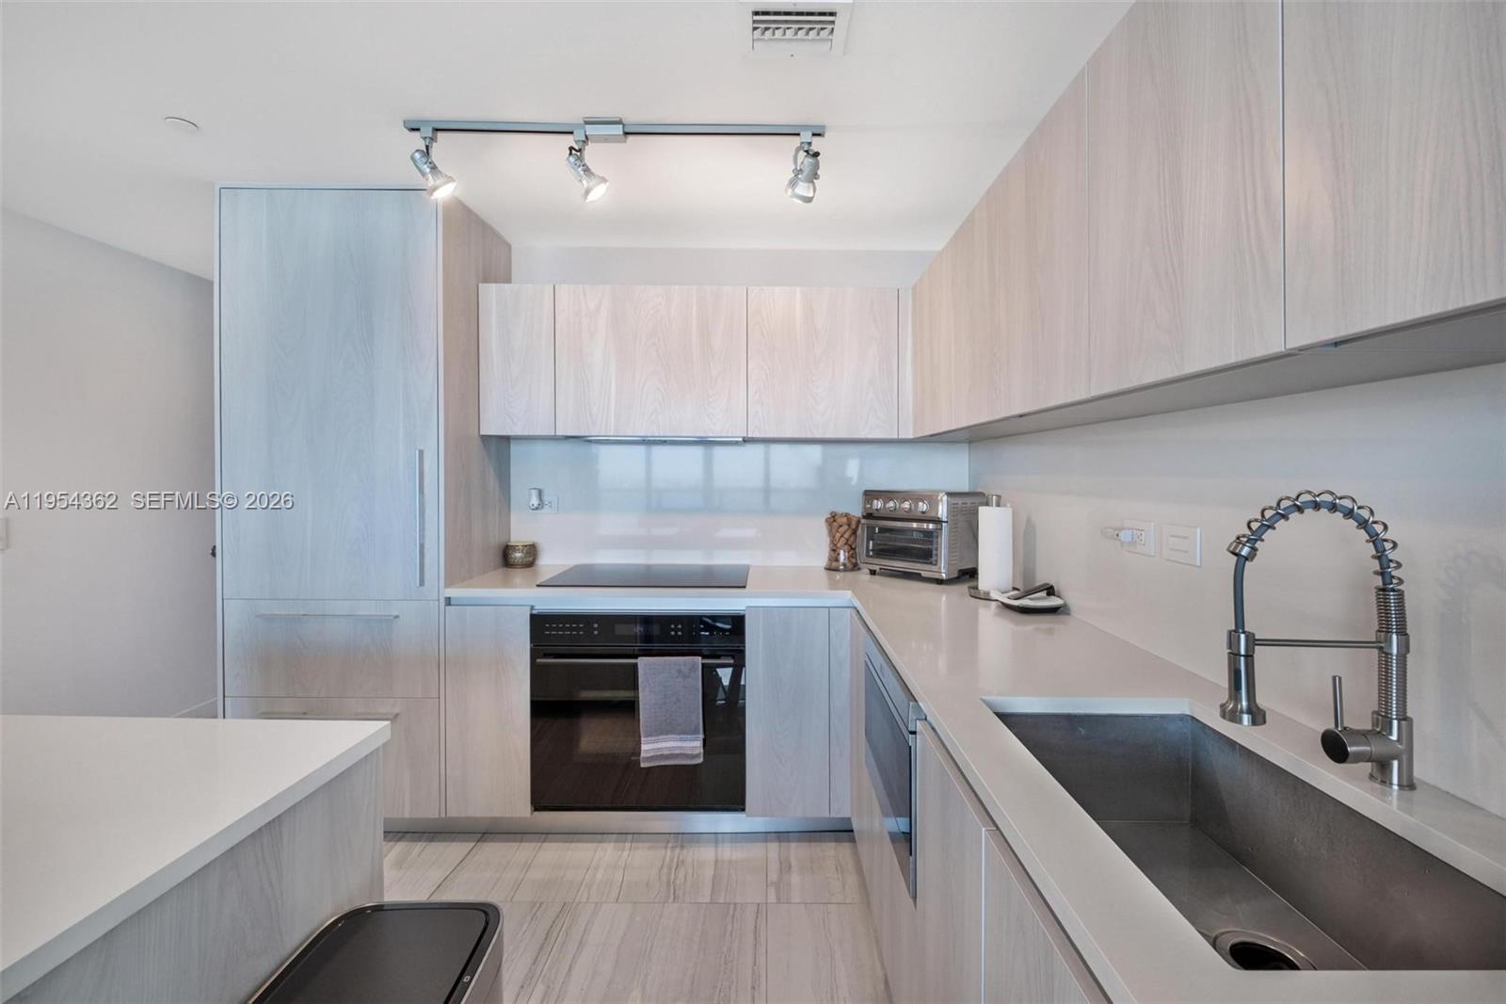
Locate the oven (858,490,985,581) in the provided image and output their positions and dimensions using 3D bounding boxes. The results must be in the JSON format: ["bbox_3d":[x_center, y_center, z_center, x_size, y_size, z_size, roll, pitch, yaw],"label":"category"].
[{"bbox_3d":[0.699,0.128,2.585,0.330,0.345,0.395,-1,2,-42],"label":"oven"}]

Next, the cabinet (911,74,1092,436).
[{"bbox_3d":[0.772,-0.515,1.786,0.325,0.594,1.349,0,3,1],"label":"cabinet"}]

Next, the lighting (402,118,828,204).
[{"bbox_3d":[-0.406,-1.002,1.850,1.230,0.245,0.140,0,2,1],"label":"lighting"}]

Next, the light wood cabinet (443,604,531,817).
[{"bbox_3d":[-0.942,0.734,2.535,0.301,0.761,0.584,0,3,1],"label":"light wood cabinet"}]

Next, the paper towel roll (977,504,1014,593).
[{"bbox_3d":[0.828,0.156,2.143,0.118,0.279,0.118,0,3,1],"label":"paper towel roll"}]

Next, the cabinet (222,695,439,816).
[{"bbox_3d":[-1.515,0.899,2.552,0.768,0.420,0.584,0,3,1],"label":"cabinet"}]

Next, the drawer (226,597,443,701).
[{"bbox_3d":[-1.493,0.513,2.515,0.768,0.351,0.570,0,2,1],"label":"drawer"}]

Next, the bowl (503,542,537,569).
[{"bbox_3d":[-0.997,0.229,2.733,0.142,0.108,0.142,0,3,0],"label":"bowl"}]

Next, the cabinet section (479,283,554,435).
[{"bbox_3d":[-0.930,-0.566,2.653,0.301,0.594,0.330,0,3,1],"label":"cabinet section"}]

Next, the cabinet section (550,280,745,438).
[{"bbox_3d":[-0.399,-0.561,2.644,0.763,0.594,0.330,0,3,1],"label":"cabinet section"}]

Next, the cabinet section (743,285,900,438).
[{"bbox_3d":[0.283,-0.563,2.675,0.607,0.602,0.330,0,2,1],"label":"cabinet section"}]

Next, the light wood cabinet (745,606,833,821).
[{"bbox_3d":[0.132,0.735,2.520,0.299,0.742,0.580,0,2,1],"label":"light wood cabinet"}]

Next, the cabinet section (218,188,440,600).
[{"bbox_3d":[-1.499,-0.392,2.520,0.776,1.461,0.580,0,2,1],"label":"cabinet section"}]

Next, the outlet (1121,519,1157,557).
[{"bbox_3d":[0.945,0.089,1.542,0.012,0.077,0.120,0,2,1],"label":"outlet"}]

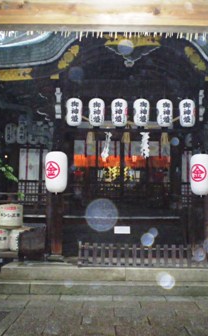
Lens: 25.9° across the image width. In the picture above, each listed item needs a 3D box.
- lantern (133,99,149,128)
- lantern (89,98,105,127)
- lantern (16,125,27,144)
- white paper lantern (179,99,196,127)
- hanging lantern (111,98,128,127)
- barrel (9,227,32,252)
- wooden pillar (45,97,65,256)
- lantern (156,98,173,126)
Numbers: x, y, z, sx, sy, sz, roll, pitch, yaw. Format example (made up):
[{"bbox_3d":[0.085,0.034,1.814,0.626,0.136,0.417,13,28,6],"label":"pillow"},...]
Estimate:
[{"bbox_3d":[0.925,-1.333,11.000,0.380,0.680,0.380,1,-6,-7],"label":"lantern"},{"bbox_3d":[-0.168,-1.338,11.000,0.380,0.680,0.380,1,-5,-2],"label":"lantern"},{"bbox_3d":[-2.281,-0.926,12.600,0.280,0.550,0.280,1,-5,-8],"label":"lantern"},{"bbox_3d":[2.030,-1.326,11.000,0.380,0.680,0.380,-1,-6,12],"label":"white paper lantern"},{"bbox_3d":[0.384,-1.336,11.000,0.380,0.680,0.380,0,-6,8],"label":"hanging lantern"},{"bbox_3d":[-1.974,1.709,10.750,0.585,0.550,0.585,3,-6,-28],"label":"barrel"},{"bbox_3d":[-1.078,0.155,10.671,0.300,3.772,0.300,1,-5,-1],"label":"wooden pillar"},{"bbox_3d":[1.486,-1.328,11.000,0.380,0.680,0.380,1,-5,-2],"label":"lantern"}]

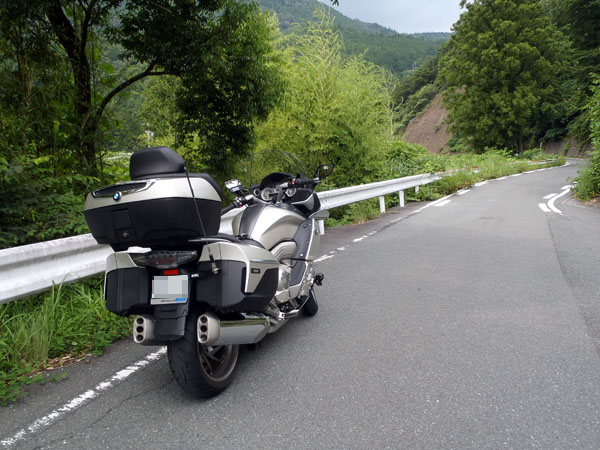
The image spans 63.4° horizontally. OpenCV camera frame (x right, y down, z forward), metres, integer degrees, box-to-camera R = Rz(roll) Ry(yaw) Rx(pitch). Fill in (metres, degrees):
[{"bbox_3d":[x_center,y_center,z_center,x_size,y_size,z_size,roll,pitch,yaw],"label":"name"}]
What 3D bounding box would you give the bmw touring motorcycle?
[{"bbox_3d":[-0.328,0.191,3.452,1.000,1.470,2.490,-2,6,22],"label":"bmw touring motorcycle"}]

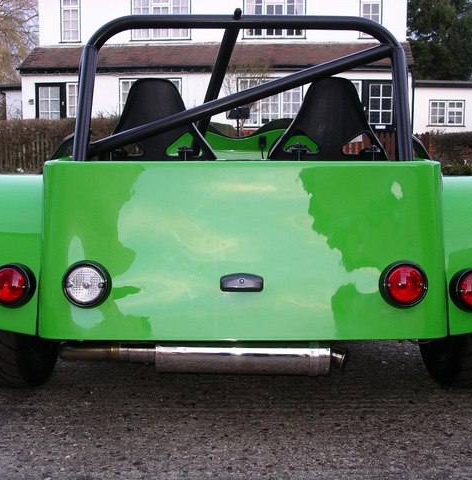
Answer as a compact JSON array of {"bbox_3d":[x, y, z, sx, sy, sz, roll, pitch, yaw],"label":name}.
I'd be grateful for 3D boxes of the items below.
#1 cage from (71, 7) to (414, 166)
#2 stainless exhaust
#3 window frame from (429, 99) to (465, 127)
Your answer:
[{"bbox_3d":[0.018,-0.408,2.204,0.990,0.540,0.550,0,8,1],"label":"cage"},{"bbox_3d":[-0.087,0.313,1.775,0.750,0.088,0.100,0,8,0],"label":"stainless exhaust"},{"bbox_3d":[6.640,-3.990,21.500,1.120,0.820,0.120,0,8,0],"label":"window frame"}]

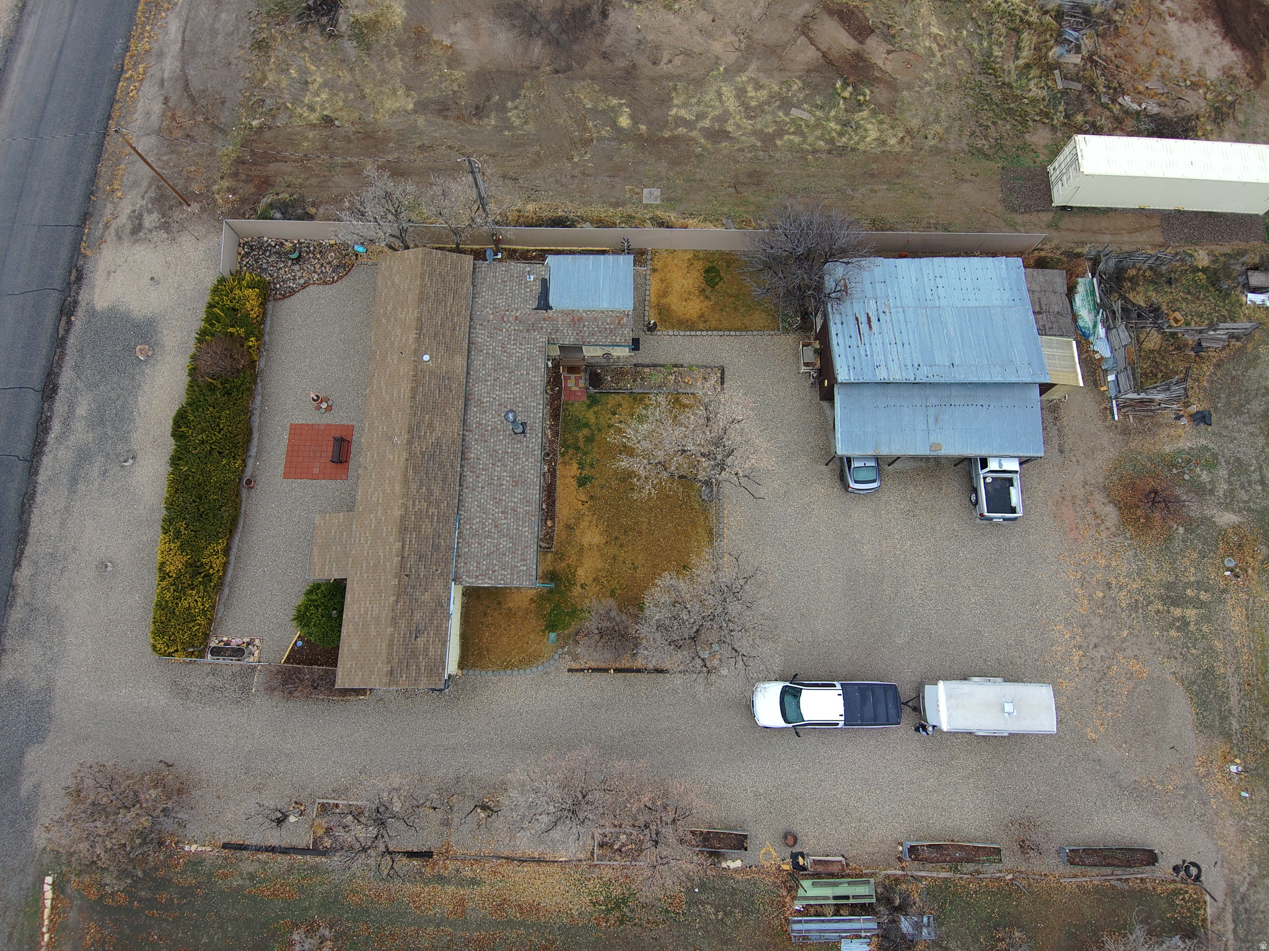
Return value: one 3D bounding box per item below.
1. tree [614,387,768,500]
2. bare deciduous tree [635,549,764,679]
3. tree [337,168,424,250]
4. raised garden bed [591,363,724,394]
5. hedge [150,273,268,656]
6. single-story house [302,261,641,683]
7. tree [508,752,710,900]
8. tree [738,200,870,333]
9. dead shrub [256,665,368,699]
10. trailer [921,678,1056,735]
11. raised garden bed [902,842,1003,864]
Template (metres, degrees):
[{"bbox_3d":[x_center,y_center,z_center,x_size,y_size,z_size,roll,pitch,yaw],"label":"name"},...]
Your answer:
[{"bbox_3d":[2.710,-1.429,37.585,7.200,4.700,5.500,0,75,-1],"label":"tree"},{"bbox_3d":[3.096,6.491,35.627,5.900,4.800,5.720,0,76,-1],"label":"bare deciduous tree"},{"bbox_3d":[-13.017,-13.756,40.139,4.200,5.200,4.100,0,76,-1],"label":"tree"},{"bbox_3d":[1.055,-5.122,40.785,7.200,0.300,1.670,1,75,-1],"label":"raised garden bed"},{"bbox_3d":[-21.217,-0.969,38.559,2.750,1.600,19.400,1,75,-1],"label":"hedge"},{"bbox_3d":[-7.595,-0.620,37.517,14.950,4.000,21.250,0,75,-1],"label":"single-story house"},{"bbox_3d":[-1.077,14.739,32.849,8.514,4.800,5.841,0,75,-1],"label":"tree"},{"bbox_3d":[8.485,-10.429,39.077,6.350,6.300,6.540,0,76,-1],"label":"tree"},{"bbox_3d":[-14.767,9.526,35.546,4.850,1.000,1.400,1,75,0],"label":"dead shrub"},{"bbox_3d":[16.122,10.656,35.440,5.494,2.550,2.455,2,75,-1],"label":"trailer"},{"bbox_3d":[14.370,17.050,34.772,4.257,0.550,0.752,2,75,-1],"label":"raised garden bed"}]

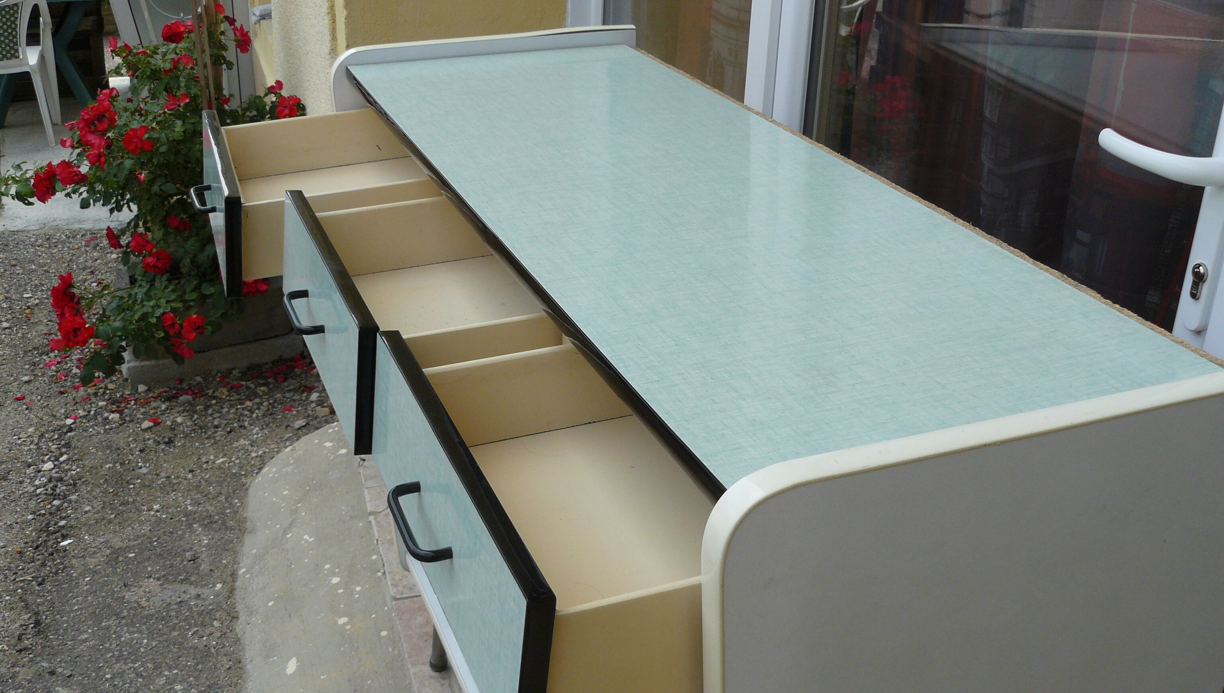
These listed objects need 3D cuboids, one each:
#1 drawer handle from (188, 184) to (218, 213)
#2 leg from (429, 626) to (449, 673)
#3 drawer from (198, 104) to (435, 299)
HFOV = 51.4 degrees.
[{"bbox_3d":[-0.504,-0.183,1.569,0.030,0.013,0.104,-4,24,-20],"label":"drawer handle"},{"bbox_3d":[-0.277,0.472,2.067,0.030,0.125,0.030,-4,29,-22],"label":"leg"},{"bbox_3d":[-0.320,-0.216,1.625,0.375,0.118,0.397,-10,27,-17],"label":"drawer"}]

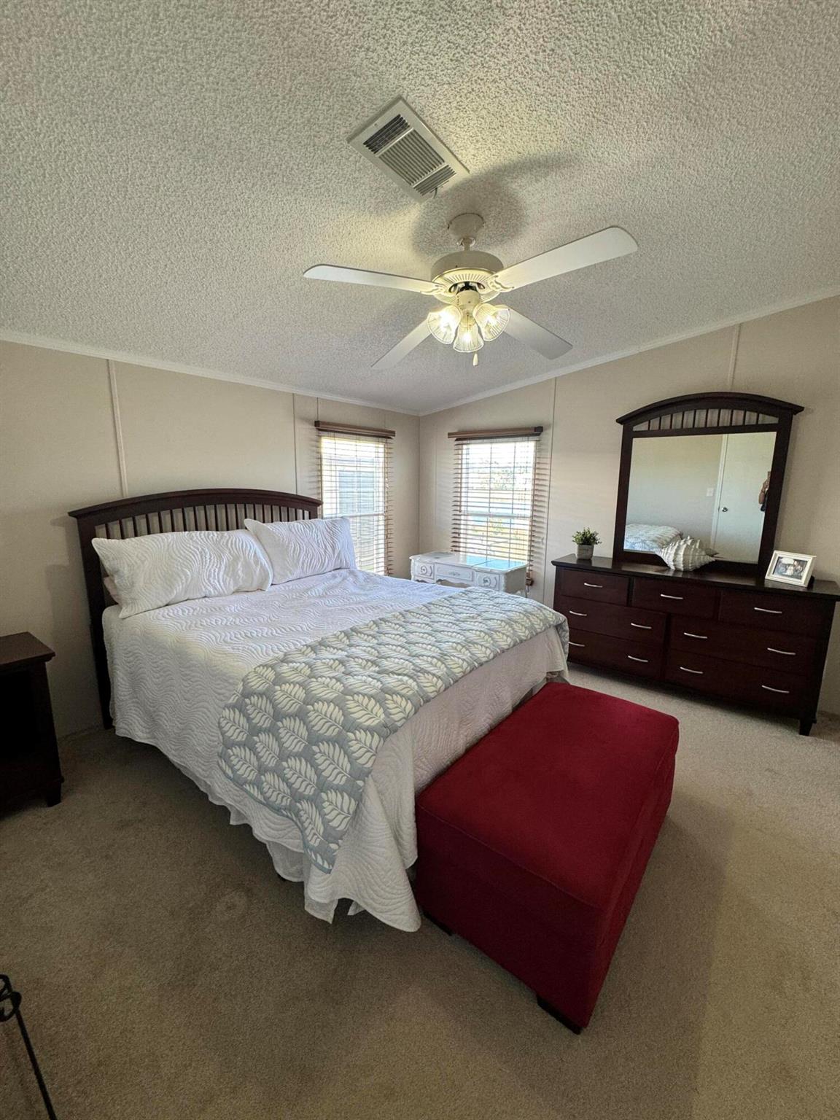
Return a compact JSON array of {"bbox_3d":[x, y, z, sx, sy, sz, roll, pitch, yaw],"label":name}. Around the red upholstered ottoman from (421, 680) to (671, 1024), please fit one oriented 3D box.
[{"bbox_3d":[0.541,0.916,1.682,0.575,0.435,1.050,8,13,38],"label":"red upholstered ottoman"}]

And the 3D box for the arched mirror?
[{"bbox_3d":[1.894,-0.537,3.143,1.070,1.170,0.070,8,13,38],"label":"arched mirror"}]

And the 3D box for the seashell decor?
[{"bbox_3d":[1.813,-0.054,3.092,0.360,0.240,0.210,8,13,38],"label":"seashell decor"}]

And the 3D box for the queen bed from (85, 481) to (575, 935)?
[{"bbox_3d":[-0.475,0.313,2.441,2.200,1.345,1.650,8,13,38],"label":"queen bed"}]

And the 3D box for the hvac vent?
[{"bbox_3d":[-0.024,-1.200,1.349,0.190,0.030,0.350,-1,7,39],"label":"hvac vent"}]

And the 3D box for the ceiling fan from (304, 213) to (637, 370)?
[{"bbox_3d":[0.175,-1.014,1.706,1.280,0.490,1.280,-7,13,-37],"label":"ceiling fan"}]

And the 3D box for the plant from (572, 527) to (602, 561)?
[{"bbox_3d":[1.286,-0.127,3.478,0.210,0.240,0.200,8,13,38],"label":"plant"}]

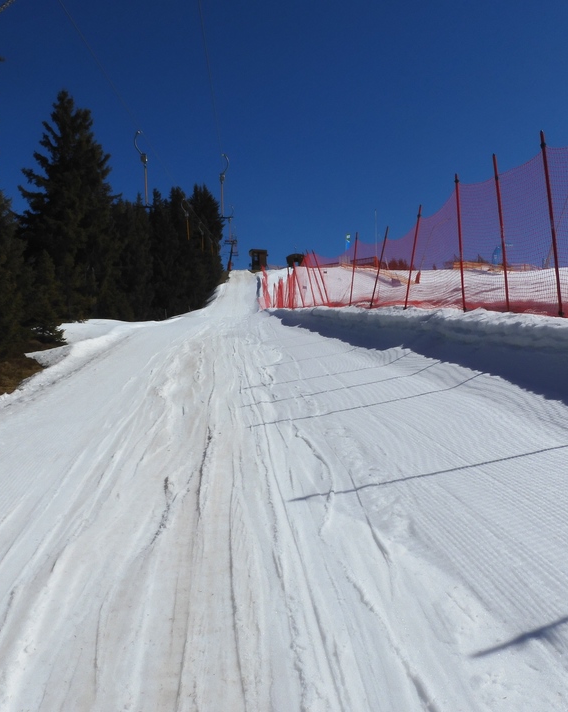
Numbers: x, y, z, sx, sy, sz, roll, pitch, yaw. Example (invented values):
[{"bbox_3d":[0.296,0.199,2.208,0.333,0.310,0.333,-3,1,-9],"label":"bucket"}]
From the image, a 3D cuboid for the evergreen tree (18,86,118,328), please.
[{"bbox_3d":[-9.534,-6.540,29.000,4.500,10.400,4.500,-1,-2,0],"label":"evergreen tree"}]

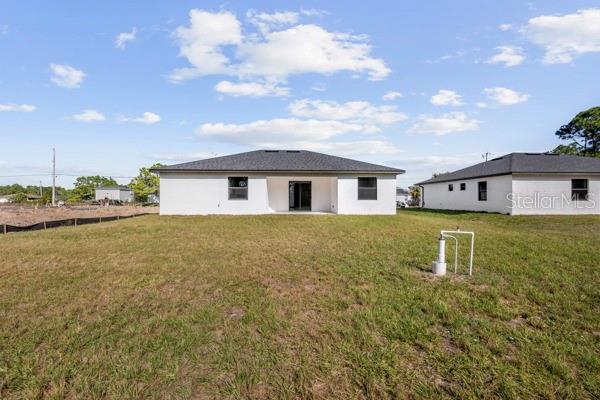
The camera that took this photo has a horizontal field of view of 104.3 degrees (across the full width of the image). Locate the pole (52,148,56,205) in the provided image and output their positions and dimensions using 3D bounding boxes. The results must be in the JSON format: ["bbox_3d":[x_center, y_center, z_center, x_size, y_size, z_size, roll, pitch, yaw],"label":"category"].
[{"bbox_3d":[-47.000,-4.350,44.700,0.310,11.100,0.310,0,0,0],"label":"pole"}]

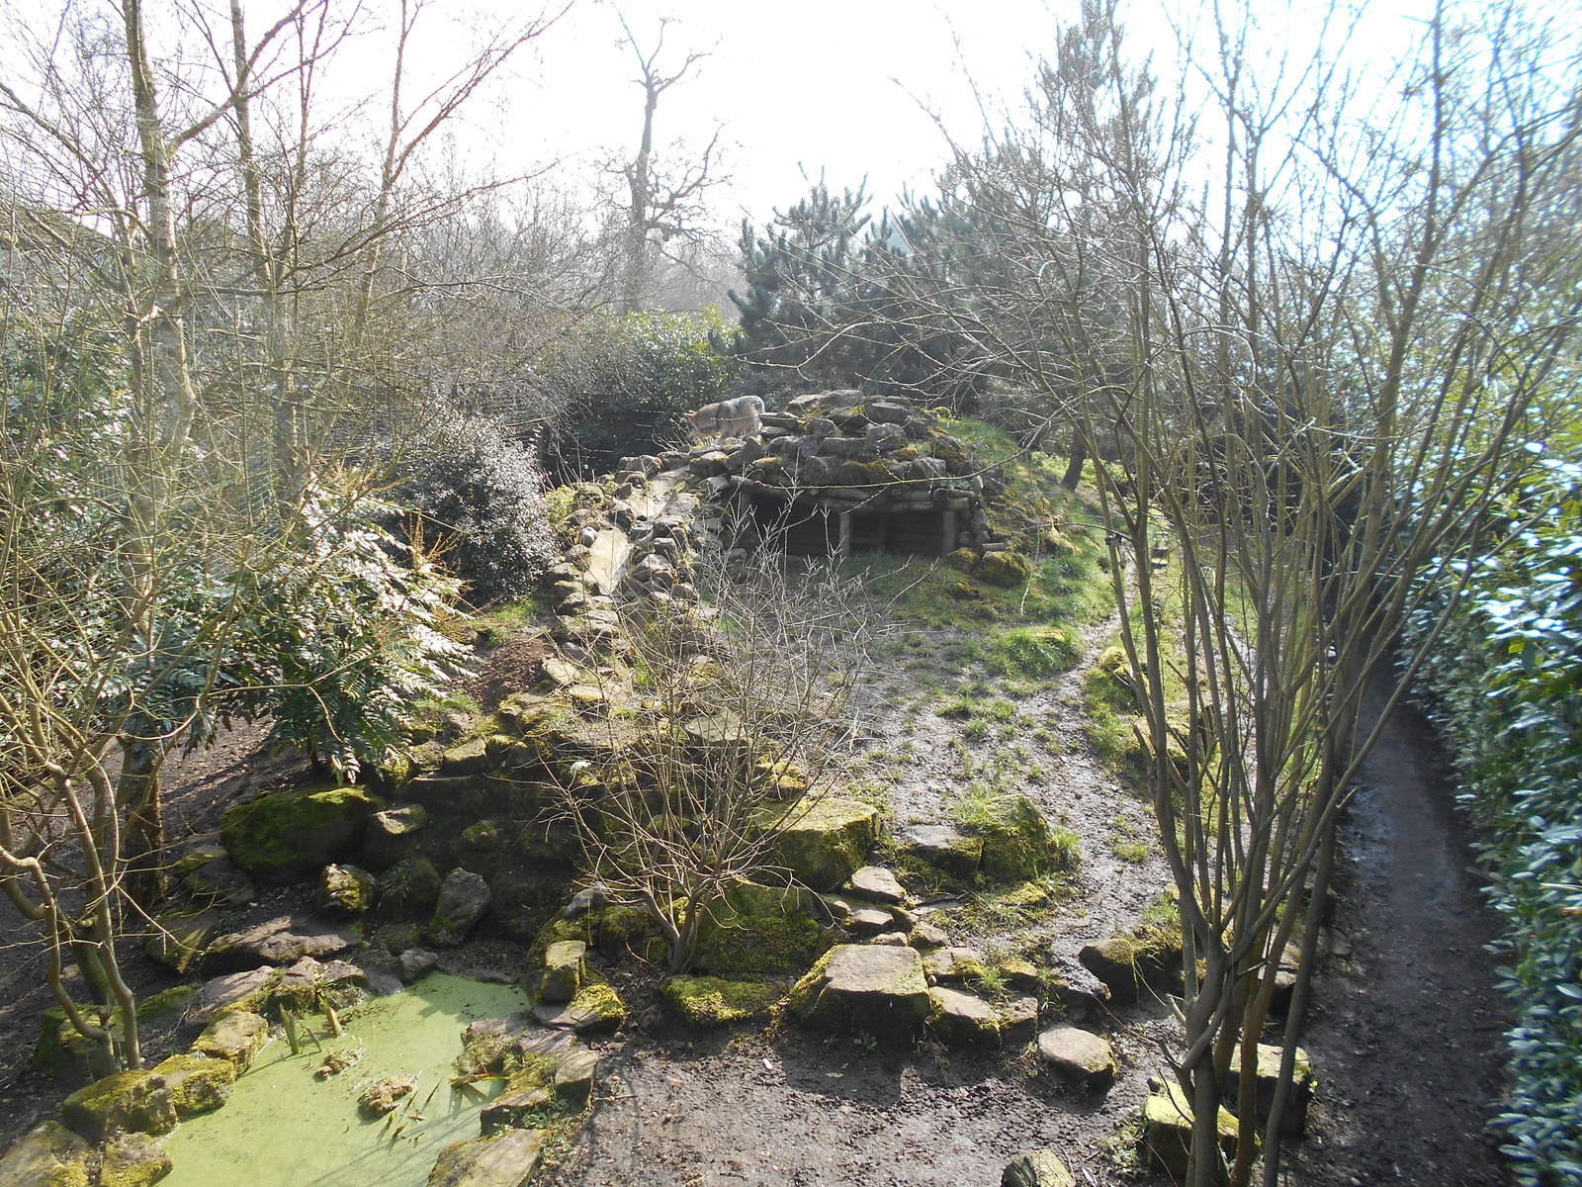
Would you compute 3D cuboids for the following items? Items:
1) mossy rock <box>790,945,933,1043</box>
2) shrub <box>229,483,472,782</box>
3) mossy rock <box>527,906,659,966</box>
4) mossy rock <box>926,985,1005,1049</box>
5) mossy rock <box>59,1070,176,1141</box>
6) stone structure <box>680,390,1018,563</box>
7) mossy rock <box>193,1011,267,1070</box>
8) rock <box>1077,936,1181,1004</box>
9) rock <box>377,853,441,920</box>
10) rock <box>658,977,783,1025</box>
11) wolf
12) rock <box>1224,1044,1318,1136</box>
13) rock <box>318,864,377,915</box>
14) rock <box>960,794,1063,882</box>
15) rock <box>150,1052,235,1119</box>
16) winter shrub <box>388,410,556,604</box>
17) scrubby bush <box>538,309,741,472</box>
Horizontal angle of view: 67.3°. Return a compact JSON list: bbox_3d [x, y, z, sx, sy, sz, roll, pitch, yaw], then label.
[{"bbox_3d":[0.349,2.077,6.209,0.743,0.360,0.460,0,13,0],"label":"mossy rock"},{"bbox_3d":[-3.113,0.271,8.524,1.482,2.093,1.408,0,13,0],"label":"shrub"},{"bbox_3d":[-1.249,2.163,7.524,0.823,0.240,0.452,-2,14,-10],"label":"mossy rock"},{"bbox_3d":[0.991,2.409,6.782,0.429,0.250,0.343,2,11,9],"label":"mossy rock"},{"bbox_3d":[-3.079,2.345,5.446,0.460,0.260,0.290,0,13,0],"label":"mossy rock"},{"bbox_3d":[0.595,-1.495,14.315,3.750,1.850,2.800,0,13,0],"label":"stone structure"},{"bbox_3d":[-2.804,2.239,5.951,0.330,0.240,0.280,1,13,5],"label":"mossy rock"},{"bbox_3d":[2.045,2.276,7.199,0.589,0.313,0.412,-2,14,-10],"label":"rock"},{"bbox_3d":[-2.703,2.070,8.428,0.443,0.378,0.355,-4,12,-19],"label":"rock"},{"bbox_3d":[-0.416,2.432,7.116,0.736,0.188,0.368,0,13,0],"label":"rock"},{"bbox_3d":[-1.045,-2.728,18.600,1.250,0.740,0.380,2,11,10],"label":"wolf"},{"bbox_3d":[2.428,2.518,6.036,0.439,0.325,0.373,5,12,24],"label":"rock"},{"bbox_3d":[-2.946,1.965,7.893,0.336,0.294,0.286,5,14,19],"label":"rock"},{"bbox_3d":[1.535,1.701,8.284,0.706,0.525,0.565,2,14,10],"label":"rock"},{"bbox_3d":[-3.198,2.628,6.358,0.398,0.220,0.299,-9,16,-34],"label":"rock"},{"bbox_3d":[-3.123,-0.865,11.730,1.500,1.800,1.500,0,13,0],"label":"winter shrub"},{"bbox_3d":[-2.158,-2.761,17.192,2.800,2.600,2.400,0,13,0],"label":"scrubby bush"}]

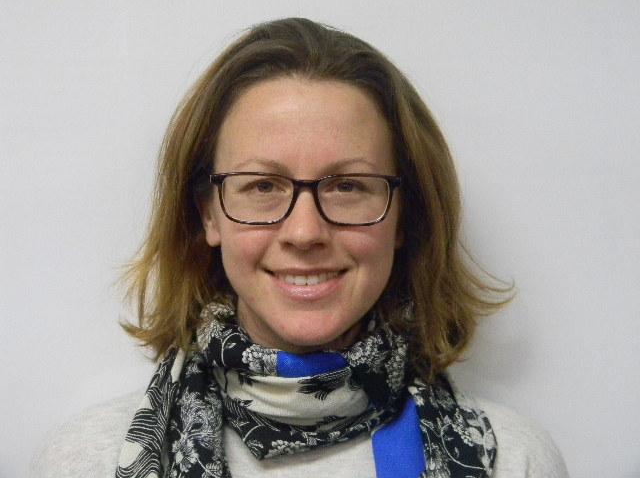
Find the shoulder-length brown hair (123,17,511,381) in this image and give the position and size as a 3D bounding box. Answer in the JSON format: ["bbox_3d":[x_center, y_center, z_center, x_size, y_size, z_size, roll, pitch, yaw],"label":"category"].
[{"bbox_3d":[-0.003,-0.031,1.210,0.300,0.285,0.210,0,0,0],"label":"shoulder-length brown hair"}]

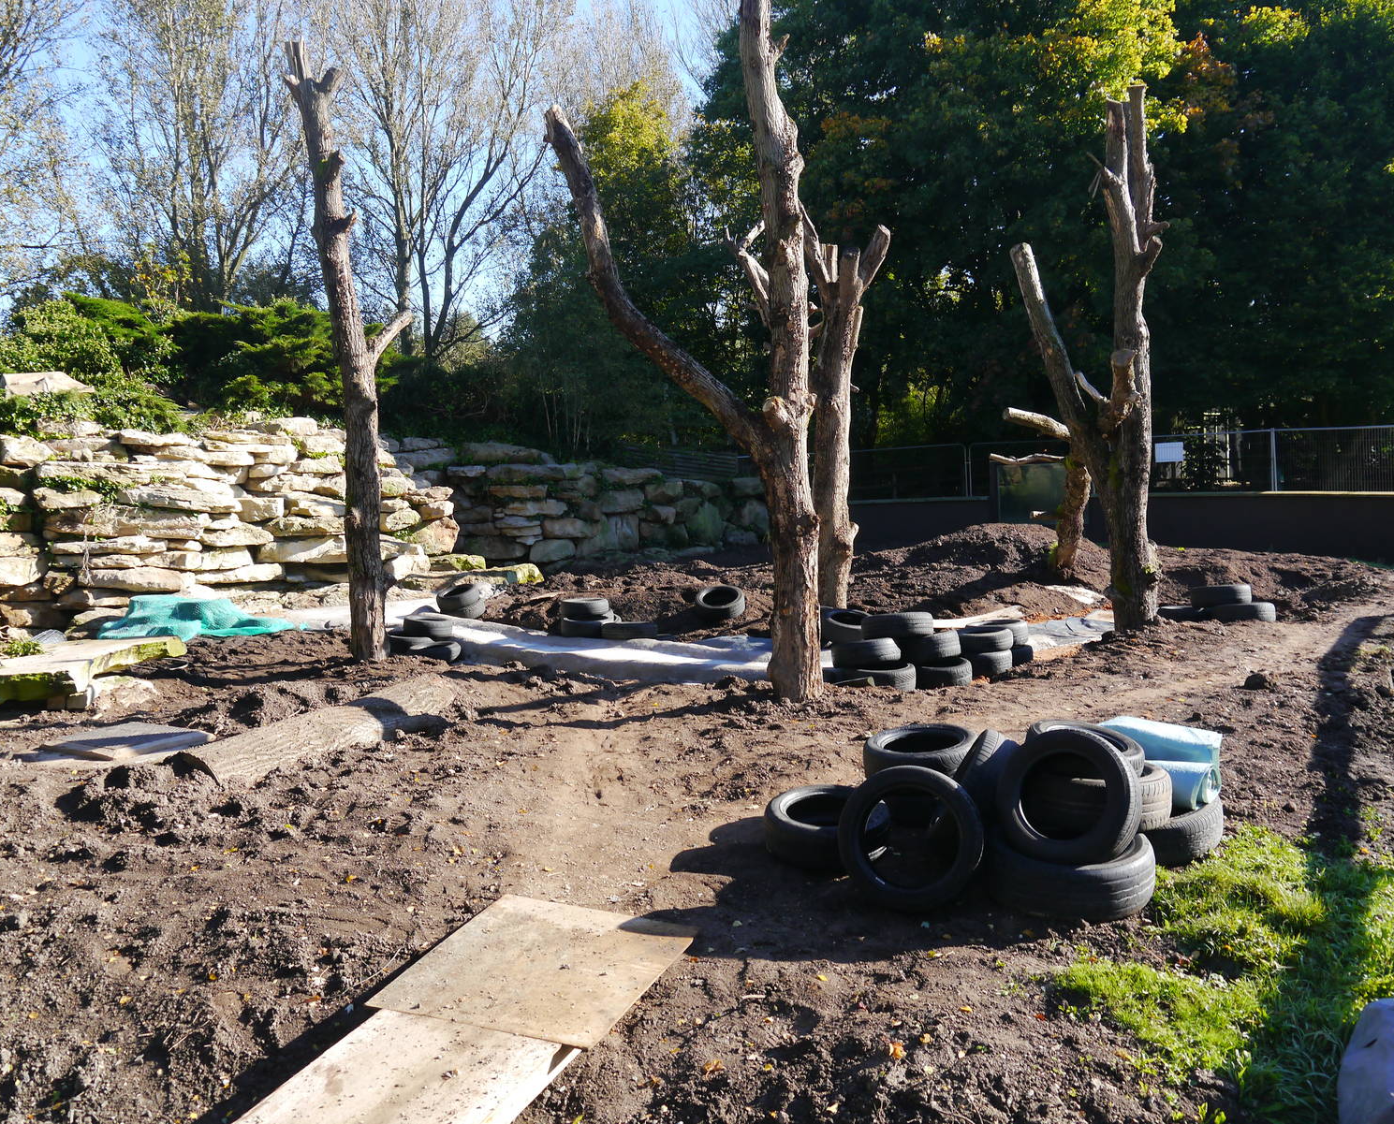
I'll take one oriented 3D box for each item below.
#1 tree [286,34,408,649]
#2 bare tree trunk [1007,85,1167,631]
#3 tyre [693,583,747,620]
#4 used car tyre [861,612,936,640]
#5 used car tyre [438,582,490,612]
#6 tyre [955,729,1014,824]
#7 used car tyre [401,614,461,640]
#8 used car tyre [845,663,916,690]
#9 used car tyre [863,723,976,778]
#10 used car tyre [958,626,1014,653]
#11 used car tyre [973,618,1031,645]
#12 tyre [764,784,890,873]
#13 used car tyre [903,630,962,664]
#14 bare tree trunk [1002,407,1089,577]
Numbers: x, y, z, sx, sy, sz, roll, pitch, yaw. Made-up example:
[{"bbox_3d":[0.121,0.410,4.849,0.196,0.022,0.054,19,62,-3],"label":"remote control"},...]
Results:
[{"bbox_3d":[-3.779,-2.242,13.092,1.403,6.630,1.000,0,4,0],"label":"tree"},{"bbox_3d":[3.825,-2.023,11.900,1.480,5.250,1.100,-1,5,0],"label":"bare tree trunk"},{"bbox_3d":[0.280,0.483,14.500,0.610,0.190,0.610,-13,31,8],"label":"tyre"},{"bbox_3d":[1.700,0.547,10.300,0.625,0.200,0.625,-4,3,0],"label":"used car tyre"},{"bbox_3d":[-3.163,0.479,16.100,0.630,0.200,0.630,-17,10,0],"label":"used car tyre"},{"bbox_3d":[1.313,1.103,5.750,0.200,0.620,0.620,31,0,12],"label":"tyre"},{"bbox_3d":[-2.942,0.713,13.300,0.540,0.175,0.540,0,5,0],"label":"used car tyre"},{"bbox_3d":[1.621,0.992,10.700,0.630,0.200,0.630,0,5,0],"label":"used car tyre"},{"bbox_3d":[1.189,1.040,6.450,0.605,0.200,0.605,-5,9,0],"label":"used car tyre"},{"bbox_3d":[2.630,0.715,11.100,0.535,0.160,0.535,-3,6,0],"label":"used car tyre"},{"bbox_3d":[3.057,0.725,12.300,0.630,0.200,0.630,-4,6,0],"label":"used car tyre"},{"bbox_3d":[0.626,1.282,5.820,0.610,0.200,0.610,0,12,0],"label":"tyre"},{"bbox_3d":[2.059,0.767,10.800,0.595,0.200,0.595,-7,0,0],"label":"used car tyre"},{"bbox_3d":[4.221,-0.858,14.800,1.120,2.000,0.550,-3,6,0],"label":"bare tree trunk"}]

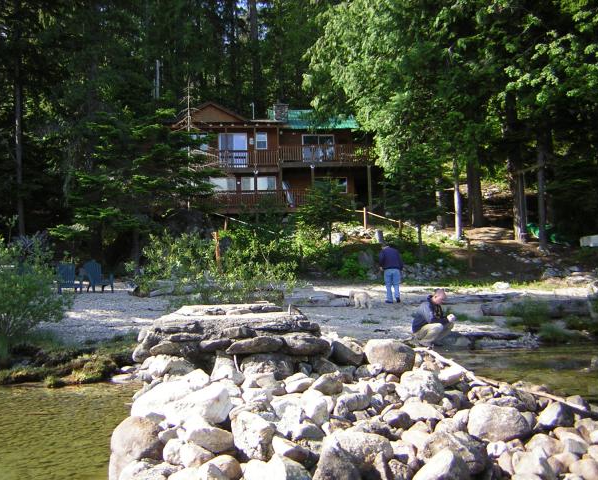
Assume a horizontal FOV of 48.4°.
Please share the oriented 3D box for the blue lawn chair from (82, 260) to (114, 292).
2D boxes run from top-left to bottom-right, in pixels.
[{"bbox_3d":[-6.176,1.119,20.400,0.740,0.980,0.850,-1,0,-41],"label":"blue lawn chair"}]

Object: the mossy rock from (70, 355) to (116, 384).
[{"bbox_3d":[-2.871,1.809,9.300,0.600,0.360,0.460,-1,0,-6],"label":"mossy rock"}]

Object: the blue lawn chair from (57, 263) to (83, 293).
[{"bbox_3d":[-6.969,1.159,20.300,0.740,0.960,0.850,-1,0,-31],"label":"blue lawn chair"}]

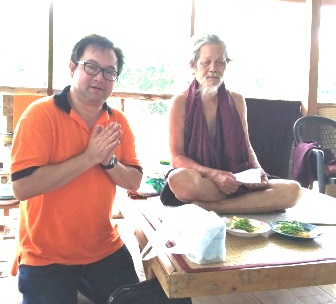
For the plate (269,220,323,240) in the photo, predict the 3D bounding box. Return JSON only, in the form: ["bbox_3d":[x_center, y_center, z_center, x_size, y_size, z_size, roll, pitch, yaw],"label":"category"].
[{"bbox_3d":[0.487,0.301,1.420,0.205,0.045,0.205,3,7,0],"label":"plate"}]

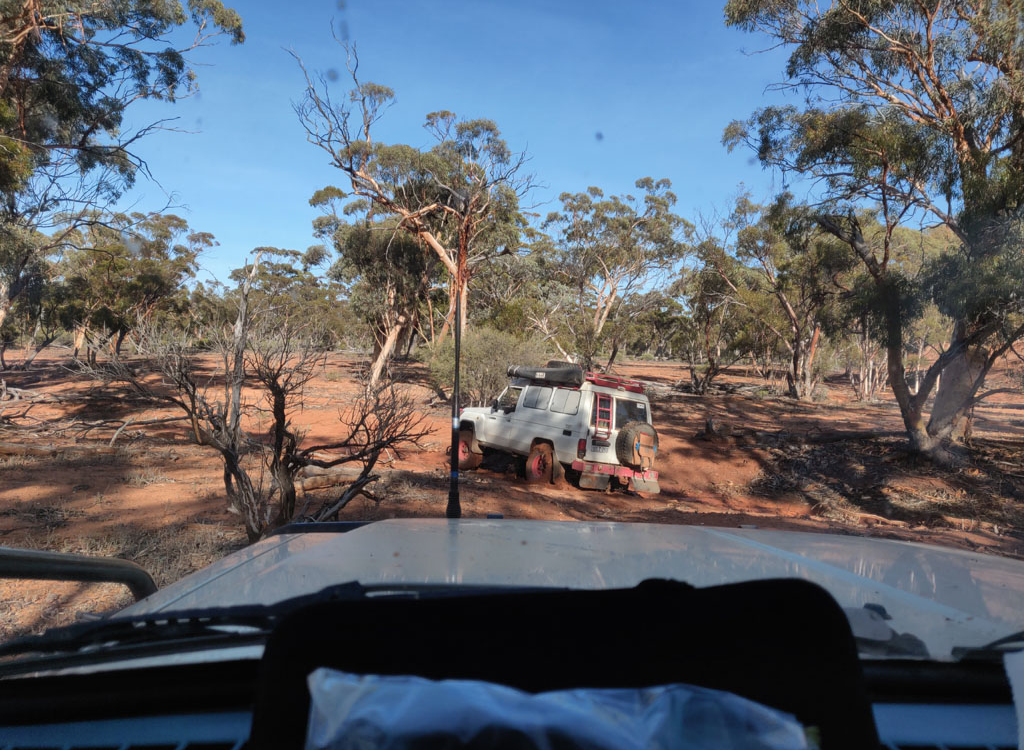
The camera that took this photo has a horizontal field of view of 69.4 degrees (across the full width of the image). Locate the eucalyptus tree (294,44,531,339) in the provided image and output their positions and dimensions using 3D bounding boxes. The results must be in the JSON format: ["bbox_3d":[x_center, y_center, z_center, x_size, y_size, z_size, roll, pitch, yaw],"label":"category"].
[{"bbox_3d":[-3.633,-5.860,27.000,8.620,12.490,7.800,1,3,0],"label":"eucalyptus tree"}]

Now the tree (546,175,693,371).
[{"bbox_3d":[5.652,-5.409,40.000,7.790,10.550,7.200,1,3,0],"label":"tree"}]

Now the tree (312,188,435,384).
[{"bbox_3d":[-4.799,-3.059,26.000,4.430,7.070,4.400,1,3,0],"label":"tree"}]

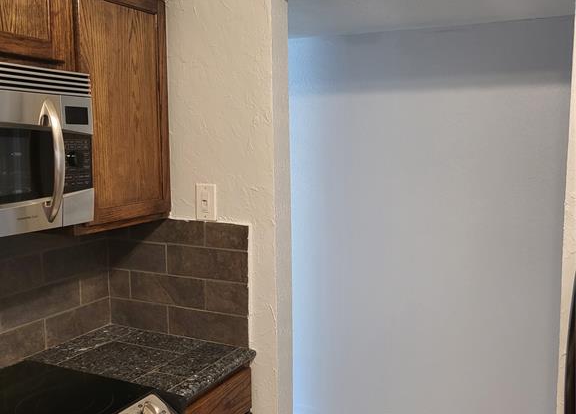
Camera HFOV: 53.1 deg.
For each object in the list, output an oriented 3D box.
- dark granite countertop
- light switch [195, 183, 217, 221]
[{"bbox_3d":[-0.472,0.507,1.883,0.638,0.040,0.377,3,8,27],"label":"dark granite countertop"},{"bbox_3d":[-0.275,-0.014,1.922,0.078,0.122,0.013,3,8,27],"label":"light switch"}]

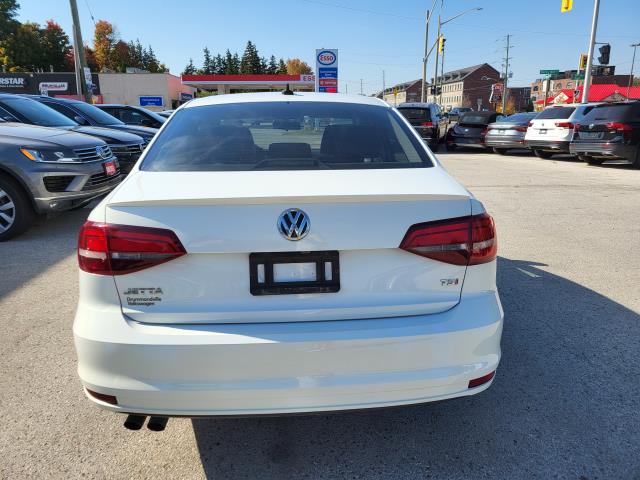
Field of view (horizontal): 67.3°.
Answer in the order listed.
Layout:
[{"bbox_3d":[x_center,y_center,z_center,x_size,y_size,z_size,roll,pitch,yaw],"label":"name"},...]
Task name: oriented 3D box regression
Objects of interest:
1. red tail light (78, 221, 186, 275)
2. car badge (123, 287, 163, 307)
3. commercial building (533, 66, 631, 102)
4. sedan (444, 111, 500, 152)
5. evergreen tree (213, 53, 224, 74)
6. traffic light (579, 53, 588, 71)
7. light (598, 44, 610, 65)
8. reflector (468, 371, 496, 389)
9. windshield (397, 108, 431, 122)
[{"bbox_3d":[-0.715,0.018,1.844,0.460,0.195,0.260,-1,15,-4],"label":"red tail light"},{"bbox_3d":[-0.643,0.206,1.745,0.148,0.076,0.012,1,14,3],"label":"car badge"},{"bbox_3d":[56.992,-31.574,105.727,21.000,11.431,15.000,2,14,7],"label":"commercial building"},{"bbox_3d":[6.487,-4.324,18.591,1.800,1.460,4.250,11,19,36],"label":"sedan"},{"bbox_3d":[-15.430,-23.760,74.385,2.800,10.140,2.800,0,15,0],"label":"evergreen tree"},{"bbox_3d":[17.086,-11.553,31.111,0.380,1.080,0.400,-3,15,-12],"label":"traffic light"},{"bbox_3d":[11.977,-7.795,20.201,0.320,0.800,0.350,-5,15,-19],"label":"light"},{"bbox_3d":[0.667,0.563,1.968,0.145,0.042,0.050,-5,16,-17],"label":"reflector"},{"bbox_3d":[3.388,-4.463,17.232,1.200,0.500,0.160,5,3,17],"label":"windshield"}]

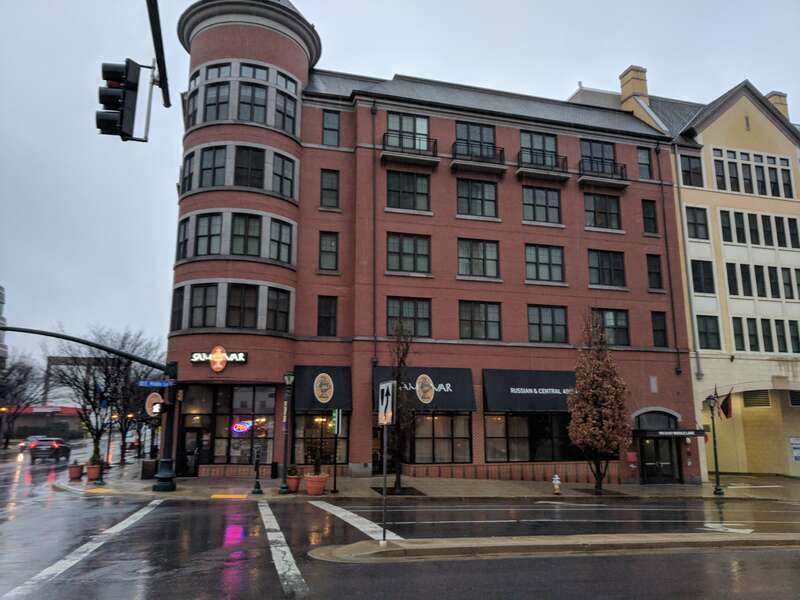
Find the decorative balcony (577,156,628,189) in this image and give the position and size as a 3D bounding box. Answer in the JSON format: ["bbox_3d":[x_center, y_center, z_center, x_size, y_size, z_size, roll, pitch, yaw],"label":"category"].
[{"bbox_3d":[11.112,-6.818,32.667,3.029,1.232,0.550,3,-12,-16],"label":"decorative balcony"}]

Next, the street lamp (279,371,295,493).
[{"bbox_3d":[-3.934,4.551,20.770,0.380,4.150,0.380,3,-12,-16],"label":"street lamp"}]

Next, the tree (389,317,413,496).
[{"bbox_3d":[-0.028,3.721,21.061,0.820,5.825,0.820,3,-12,-16],"label":"tree"}]

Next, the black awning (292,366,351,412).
[{"bbox_3d":[-3.302,3.842,25.990,2.512,1.900,0.500,3,-12,-16],"label":"black awning"}]

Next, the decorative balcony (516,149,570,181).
[{"bbox_3d":[7.445,-6.977,31.146,2.900,1.280,0.650,3,-12,-16],"label":"decorative balcony"}]

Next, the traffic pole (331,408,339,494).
[{"bbox_3d":[-2.190,5.146,20.450,0.240,2.713,0.240,3,-12,-16],"label":"traffic pole"}]

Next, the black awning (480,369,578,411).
[{"bbox_3d":[7.522,4.408,29.322,7.332,2.002,0.550,3,-12,-16],"label":"black awning"}]

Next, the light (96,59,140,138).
[{"bbox_3d":[-3.658,-2.593,7.850,0.420,1.060,0.360,3,-12,-16],"label":"light"}]

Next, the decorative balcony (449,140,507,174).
[{"bbox_3d":[4.025,-7.216,30.692,3.029,1.232,0.550,3,-12,-16],"label":"decorative balcony"}]

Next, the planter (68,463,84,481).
[{"bbox_3d":[-12.599,6.725,23.450,0.530,0.580,0.530,3,-12,-16],"label":"planter"}]

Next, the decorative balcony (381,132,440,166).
[{"bbox_3d":[0.558,-7.411,29.726,3.029,1.232,0.550,3,-12,-16],"label":"decorative balcony"}]

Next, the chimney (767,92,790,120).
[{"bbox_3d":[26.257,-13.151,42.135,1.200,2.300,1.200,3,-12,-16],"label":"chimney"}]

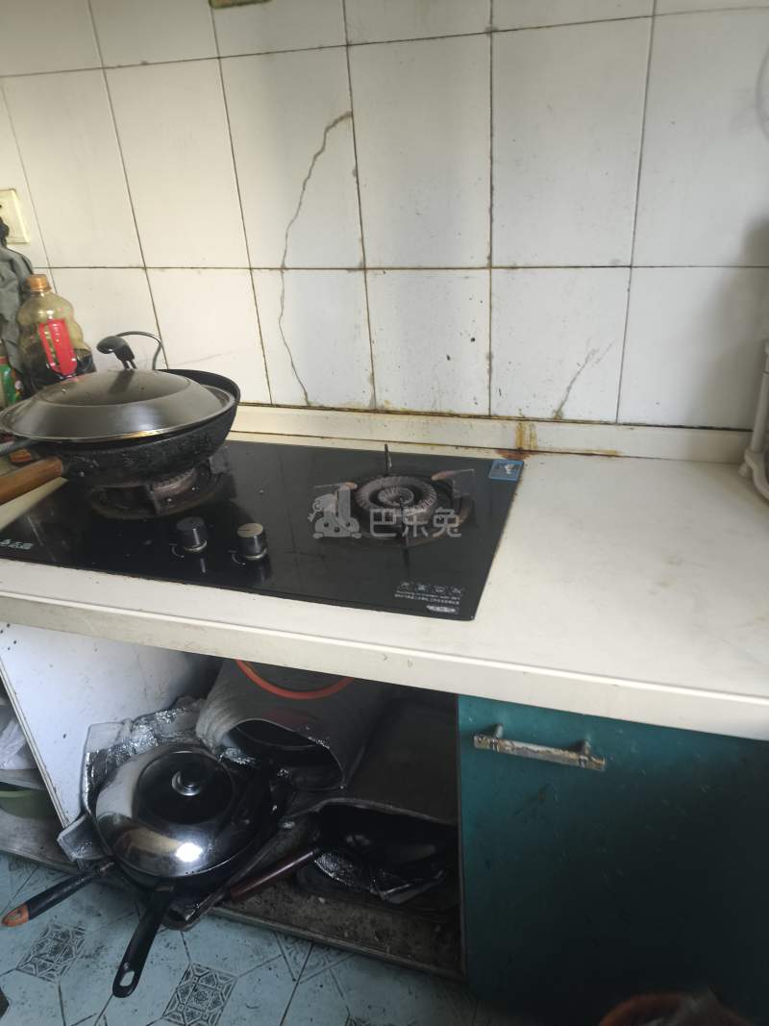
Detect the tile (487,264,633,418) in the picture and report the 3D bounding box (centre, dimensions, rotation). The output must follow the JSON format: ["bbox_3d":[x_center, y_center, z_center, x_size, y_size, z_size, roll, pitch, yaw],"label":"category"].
[{"bbox_3d":[0.264,-0.257,1.144,0.200,0.239,0.010,6,31,17],"label":"tile"}]

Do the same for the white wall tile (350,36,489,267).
[{"bbox_3d":[0.056,-0.509,1.069,0.200,0.300,0.010,6,31,17],"label":"white wall tile"}]

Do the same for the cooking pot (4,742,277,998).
[{"bbox_3d":[-0.388,0.548,1.237,0.340,0.170,0.440,13,29,13],"label":"cooking pot"}]

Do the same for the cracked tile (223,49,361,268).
[{"bbox_3d":[-0.134,-0.527,1.128,0.198,0.296,0.010,6,31,17],"label":"cracked tile"}]

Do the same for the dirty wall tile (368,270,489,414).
[{"bbox_3d":[0.074,-0.275,1.202,0.198,0.236,0.010,6,31,17],"label":"dirty wall tile"}]

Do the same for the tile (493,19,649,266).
[{"bbox_3d":[0.247,-0.489,1.011,0.198,0.296,0.010,6,31,17],"label":"tile"}]

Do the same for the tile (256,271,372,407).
[{"bbox_3d":[-0.117,-0.294,1.259,0.200,0.239,0.010,6,31,17],"label":"tile"}]

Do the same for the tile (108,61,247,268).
[{"bbox_3d":[-0.324,-0.546,1.186,0.198,0.296,0.010,6,31,17],"label":"tile"}]

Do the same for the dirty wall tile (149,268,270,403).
[{"bbox_3d":[-0.308,-0.312,1.317,0.200,0.239,0.010,6,31,17],"label":"dirty wall tile"}]

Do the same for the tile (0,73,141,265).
[{"bbox_3d":[-0.515,-0.565,1.244,0.198,0.296,0.010,6,31,17],"label":"tile"}]

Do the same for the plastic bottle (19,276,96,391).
[{"bbox_3d":[-0.578,-0.275,1.327,0.102,0.293,0.102,-16,31,-20],"label":"plastic bottle"}]

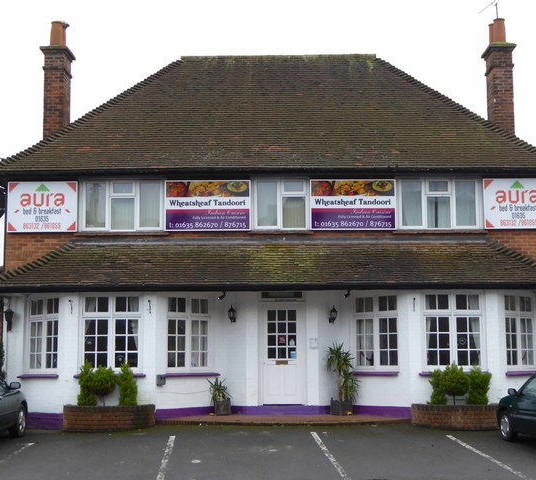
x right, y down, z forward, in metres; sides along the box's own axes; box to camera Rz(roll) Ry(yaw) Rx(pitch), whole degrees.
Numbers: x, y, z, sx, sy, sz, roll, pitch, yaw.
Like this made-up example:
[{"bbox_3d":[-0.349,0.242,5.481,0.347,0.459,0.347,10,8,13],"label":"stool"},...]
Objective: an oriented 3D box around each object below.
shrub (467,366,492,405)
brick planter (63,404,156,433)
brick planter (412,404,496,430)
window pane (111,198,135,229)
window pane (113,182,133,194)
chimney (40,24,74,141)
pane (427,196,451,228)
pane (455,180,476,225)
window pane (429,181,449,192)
[{"bbox_3d":[3.915,2.698,18.137,0.470,0.735,0.470,0,-7,1],"label":"shrub"},{"bbox_3d":[-2.954,3.336,18.342,1.739,0.475,0.680,0,-7,0],"label":"brick planter"},{"bbox_3d":[3.468,3.288,18.126,1.622,0.490,0.700,0,-7,1],"label":"brick planter"},{"bbox_3d":[-2.970,-0.528,20.042,0.492,0.665,0.050,0,-7,1],"label":"window pane"},{"bbox_3d":[-2.975,-1.055,20.105,0.407,0.229,0.050,0,-7,1],"label":"window pane"},{"bbox_3d":[-4.969,-3.787,23.157,0.600,2.877,0.950,0,-7,1],"label":"chimney"},{"bbox_3d":[3.505,-0.562,20.063,0.479,0.653,0.050,0,-7,0],"label":"pane"},{"bbox_3d":[4.056,-0.744,20.087,0.433,0.931,0.050,0,-7,0],"label":"pane"},{"bbox_3d":[3.510,-1.095,20.133,0.401,0.230,0.050,0,-7,0],"label":"window pane"}]

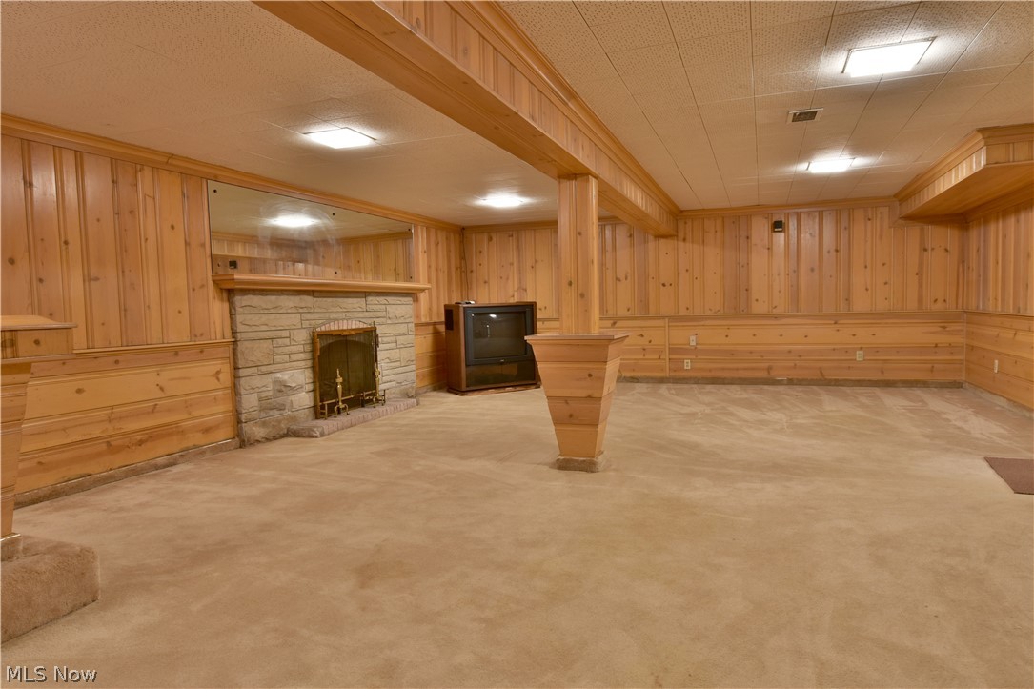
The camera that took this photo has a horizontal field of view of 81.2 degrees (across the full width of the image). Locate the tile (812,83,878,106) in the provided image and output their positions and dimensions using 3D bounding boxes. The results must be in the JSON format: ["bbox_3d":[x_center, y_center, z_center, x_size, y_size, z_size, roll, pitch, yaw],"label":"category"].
[{"bbox_3d":[1.816,-1.398,3.360,0.305,0.018,0.305,0,4,22],"label":"tile"}]

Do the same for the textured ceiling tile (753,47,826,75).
[{"bbox_3d":[1.294,-1.357,2.891,0.305,0.020,0.305,0,4,22],"label":"textured ceiling tile"}]

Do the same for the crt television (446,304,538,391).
[{"bbox_3d":[-0.318,0.033,7.420,1.040,1.050,0.580,-3,4,-28],"label":"crt television"}]

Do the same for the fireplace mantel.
[{"bbox_3d":[-1.707,-0.567,5.995,0.240,0.115,2.920,0,4,22],"label":"fireplace mantel"}]

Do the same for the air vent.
[{"bbox_3d":[1.793,-1.414,3.752,0.184,0.020,0.260,0,4,22],"label":"air vent"}]

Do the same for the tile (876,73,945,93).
[{"bbox_3d":[2.088,-1.392,3.225,0.305,0.020,0.305,0,4,22],"label":"tile"}]

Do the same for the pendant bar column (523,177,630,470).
[{"bbox_3d":[0.423,-0.129,4.024,0.570,1.920,0.570,0,4,22],"label":"pendant bar column"}]

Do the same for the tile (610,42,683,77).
[{"bbox_3d":[0.615,-1.343,2.839,0.305,0.020,0.305,0,4,22],"label":"tile"}]

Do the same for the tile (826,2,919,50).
[{"bbox_3d":[1.462,-1.333,2.494,0.305,0.020,0.305,0,4,22],"label":"tile"}]

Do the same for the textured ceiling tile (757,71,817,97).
[{"bbox_3d":[1.409,-1.378,3.172,0.305,0.020,0.305,0,4,22],"label":"textured ceiling tile"}]

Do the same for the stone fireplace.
[{"bbox_3d":[-1.625,0.110,6.027,0.410,1.270,2.660,0,4,22],"label":"stone fireplace"}]

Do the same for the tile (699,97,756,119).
[{"bbox_3d":[1.246,-1.401,3.574,0.305,0.018,0.305,0,4,22],"label":"tile"}]

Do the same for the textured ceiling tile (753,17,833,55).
[{"bbox_3d":[1.185,-1.338,2.623,0.305,0.018,0.305,0,4,22],"label":"textured ceiling tile"}]

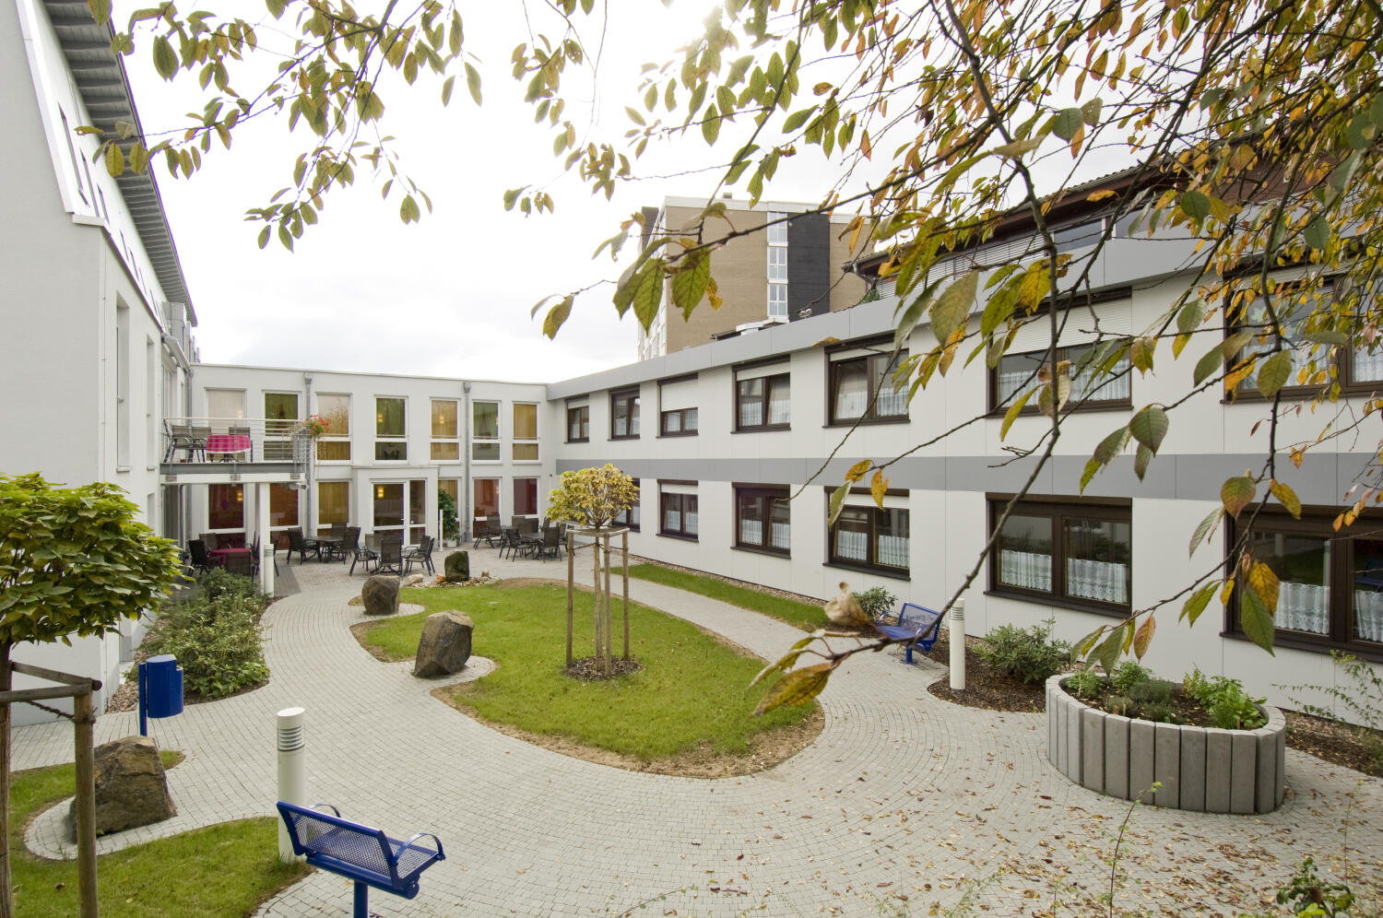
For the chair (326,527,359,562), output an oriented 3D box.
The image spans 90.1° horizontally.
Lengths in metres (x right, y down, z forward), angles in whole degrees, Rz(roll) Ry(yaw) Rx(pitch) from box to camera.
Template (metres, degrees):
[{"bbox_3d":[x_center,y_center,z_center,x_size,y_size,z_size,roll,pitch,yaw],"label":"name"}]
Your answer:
[{"bbox_3d":[-10.669,2.668,21.333,0.680,1.020,0.580,0,0,35],"label":"chair"}]

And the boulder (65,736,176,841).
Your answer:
[{"bbox_3d":[-4.630,2.610,5.664,0.690,0.650,0.540,0,0,-41],"label":"boulder"}]

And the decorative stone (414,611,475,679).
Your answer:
[{"bbox_3d":[-3.692,2.736,10.304,0.560,0.790,0.700,0,0,22],"label":"decorative stone"}]

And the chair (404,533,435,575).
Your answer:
[{"bbox_3d":[-7.070,2.510,17.985,0.680,1.000,0.570,0,0,-7],"label":"chair"}]

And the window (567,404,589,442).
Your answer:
[{"bbox_3d":[-4.220,-1.352,25.809,0.150,1.550,2.050,0,0,-33],"label":"window"}]

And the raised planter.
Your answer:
[{"bbox_3d":[4.410,2.610,6.524,1.920,0.660,1.560,0,0,30],"label":"raised planter"}]

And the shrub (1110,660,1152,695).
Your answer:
[{"bbox_3d":[4.688,2.299,7.344,0.360,0.280,0.340,0,0,33],"label":"shrub"}]

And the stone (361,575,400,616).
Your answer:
[{"bbox_3d":[-6.100,2.638,13.534,0.740,0.690,0.640,0,0,-25],"label":"stone"}]

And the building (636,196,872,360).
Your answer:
[{"bbox_3d":[4.420,-8.113,63.451,16.600,22.800,21.000,0,0,-10],"label":"building"}]

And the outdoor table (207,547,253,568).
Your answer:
[{"bbox_3d":[-12.220,2.811,18.286,0.930,0.740,0.930,0,0,-34],"label":"outdoor table"}]

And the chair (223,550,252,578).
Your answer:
[{"bbox_3d":[-11.170,2.664,17.065,0.570,1.020,0.660,0,0,-36],"label":"chair"}]

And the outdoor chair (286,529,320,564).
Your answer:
[{"bbox_3d":[-11.954,2.674,21.371,0.580,1.020,0.680,0,0,30],"label":"outdoor chair"}]

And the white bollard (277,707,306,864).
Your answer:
[{"bbox_3d":[-3.103,2.544,5.384,0.190,1.155,0.190,0,0,0],"label":"white bollard"}]

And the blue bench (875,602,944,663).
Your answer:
[{"bbox_3d":[3.291,2.687,10.447,0.540,0.790,0.950,0,0,-16],"label":"blue bench"}]

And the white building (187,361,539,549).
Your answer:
[{"bbox_3d":[-13.000,0.023,28.300,12.200,6.100,8.000,0,0,-33],"label":"white building"}]

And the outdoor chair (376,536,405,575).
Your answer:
[{"bbox_3d":[-8.014,2.652,18.461,0.570,1.020,0.660,0,0,-25],"label":"outdoor chair"}]

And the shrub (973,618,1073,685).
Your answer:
[{"bbox_3d":[4.660,2.584,9.684,1.100,0.750,1.250,0,0,-33],"label":"shrub"}]

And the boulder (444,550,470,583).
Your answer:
[{"bbox_3d":[-6.067,2.783,17.945,0.600,0.740,0.450,0,0,-19],"label":"boulder"}]

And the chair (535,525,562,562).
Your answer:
[{"bbox_3d":[-4.180,2.535,20.535,0.570,0.980,0.660,0,0,-26],"label":"chair"}]

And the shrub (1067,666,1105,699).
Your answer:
[{"bbox_3d":[4.087,2.307,7.127,0.330,0.270,0.320,0,0,30],"label":"shrub"}]

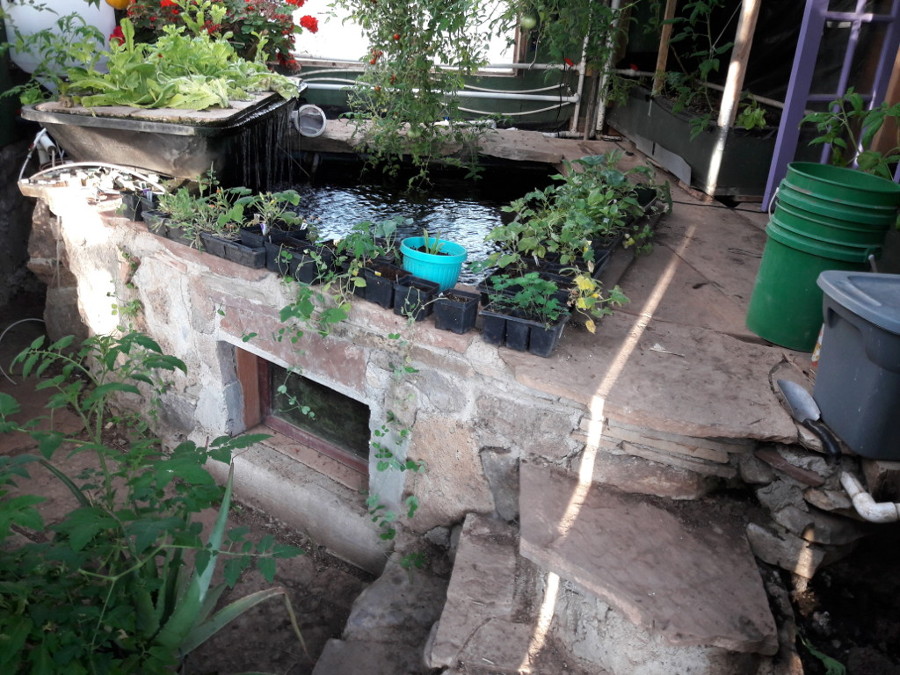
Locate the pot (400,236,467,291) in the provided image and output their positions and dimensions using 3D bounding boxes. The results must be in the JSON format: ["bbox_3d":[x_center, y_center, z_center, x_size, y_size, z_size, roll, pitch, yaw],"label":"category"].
[{"bbox_3d":[-0.054,-0.227,2.275,0.205,0.120,0.205,5,24,-2],"label":"pot"}]

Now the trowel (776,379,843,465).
[{"bbox_3d":[0.853,0.191,1.742,0.075,0.055,0.335,4,29,-2],"label":"trowel"}]

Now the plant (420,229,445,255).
[{"bbox_3d":[-0.055,-0.296,2.240,0.070,0.078,0.060,5,25,0],"label":"plant"}]

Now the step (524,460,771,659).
[{"bbox_3d":[0.376,0.457,1.560,0.591,0.055,0.429,14,26,18],"label":"step"}]

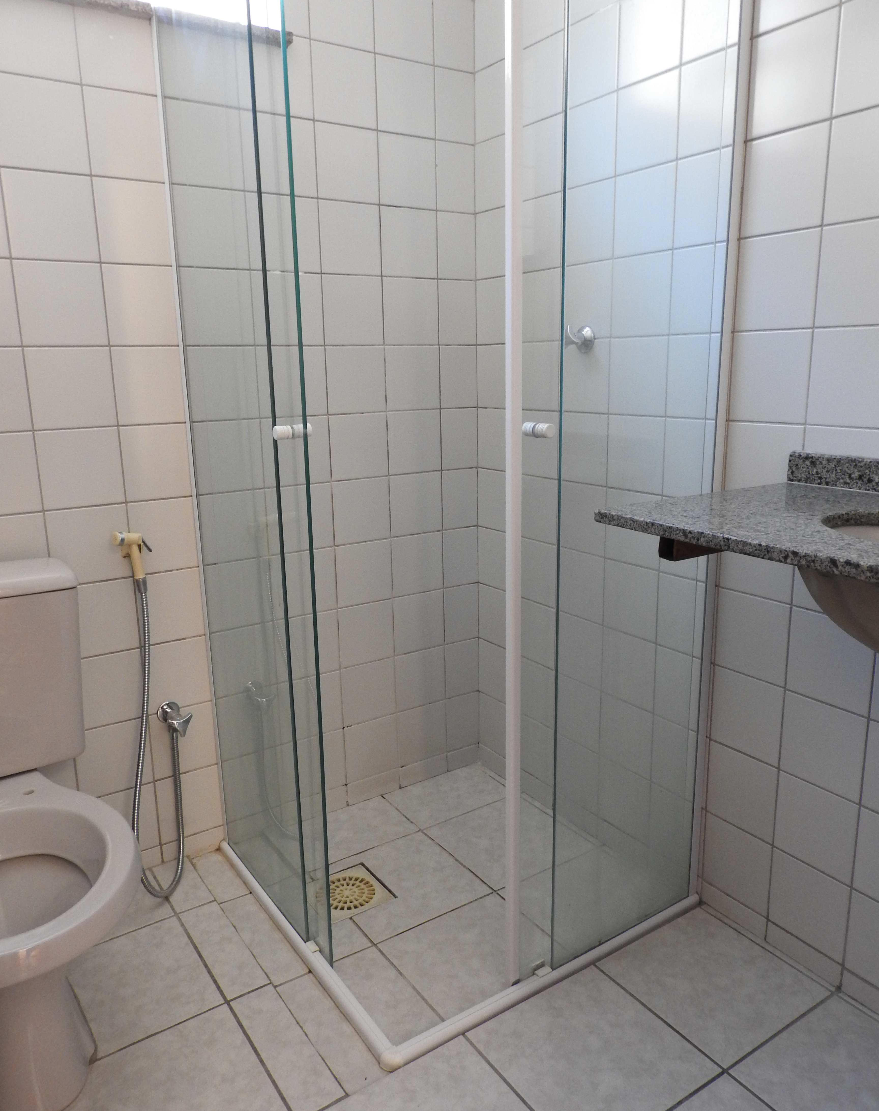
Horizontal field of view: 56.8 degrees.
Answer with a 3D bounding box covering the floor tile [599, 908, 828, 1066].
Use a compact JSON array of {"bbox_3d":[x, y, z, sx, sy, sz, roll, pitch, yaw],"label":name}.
[{"bbox_3d":[0.502,0.782,1.502,0.302,0.010,0.295,-9,15,-32],"label":"floor tile"}]

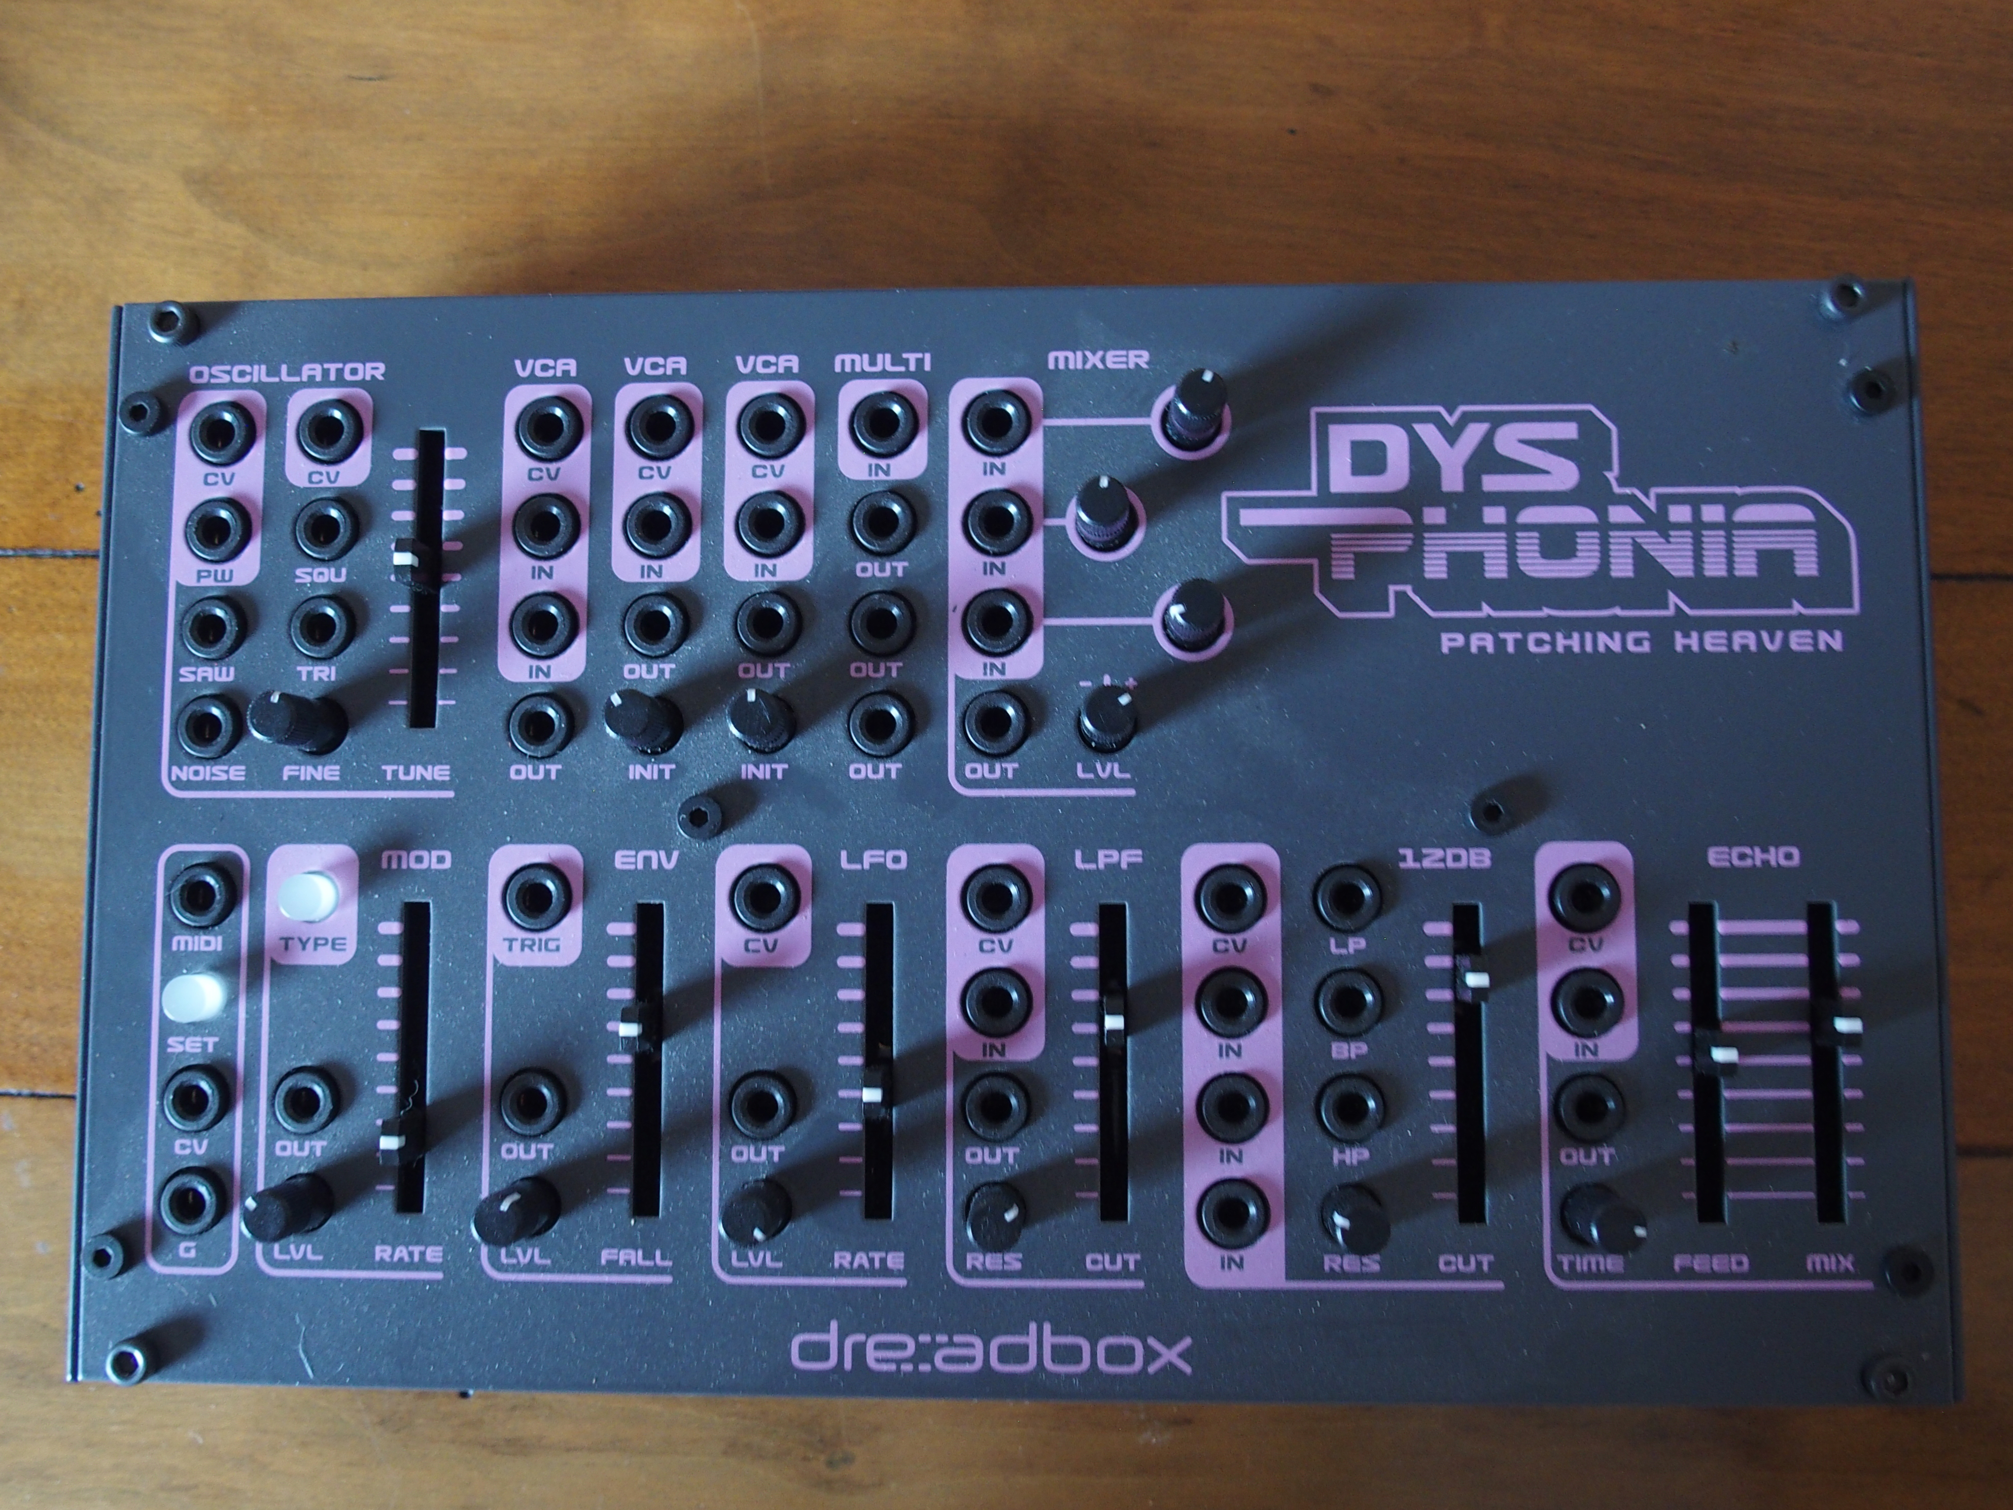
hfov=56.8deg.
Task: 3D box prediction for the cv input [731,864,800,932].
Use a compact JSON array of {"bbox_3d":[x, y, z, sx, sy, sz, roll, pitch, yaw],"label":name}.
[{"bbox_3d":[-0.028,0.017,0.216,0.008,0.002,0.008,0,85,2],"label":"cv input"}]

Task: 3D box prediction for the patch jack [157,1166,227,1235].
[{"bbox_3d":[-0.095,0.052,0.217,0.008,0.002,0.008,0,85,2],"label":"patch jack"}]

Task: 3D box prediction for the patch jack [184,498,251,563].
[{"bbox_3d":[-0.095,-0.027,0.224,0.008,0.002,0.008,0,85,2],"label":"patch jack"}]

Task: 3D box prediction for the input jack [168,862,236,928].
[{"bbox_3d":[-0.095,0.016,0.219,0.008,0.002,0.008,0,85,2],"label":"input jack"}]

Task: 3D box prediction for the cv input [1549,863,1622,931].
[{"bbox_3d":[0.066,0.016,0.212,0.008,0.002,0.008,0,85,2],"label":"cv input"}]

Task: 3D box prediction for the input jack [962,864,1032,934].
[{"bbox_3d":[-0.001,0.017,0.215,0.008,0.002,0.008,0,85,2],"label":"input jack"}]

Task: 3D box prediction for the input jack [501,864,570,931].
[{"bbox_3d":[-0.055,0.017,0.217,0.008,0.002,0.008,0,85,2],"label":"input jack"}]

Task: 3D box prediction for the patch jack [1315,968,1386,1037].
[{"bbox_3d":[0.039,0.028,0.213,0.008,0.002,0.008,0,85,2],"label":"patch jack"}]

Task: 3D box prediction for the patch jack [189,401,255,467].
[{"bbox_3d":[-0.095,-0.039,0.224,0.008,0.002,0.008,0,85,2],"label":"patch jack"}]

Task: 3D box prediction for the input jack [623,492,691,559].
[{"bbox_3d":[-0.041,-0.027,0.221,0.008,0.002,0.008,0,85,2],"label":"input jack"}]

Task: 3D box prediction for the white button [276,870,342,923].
[{"bbox_3d":[-0.082,0.017,0.218,0.005,0.005,0.005,0,85,2],"label":"white button"}]

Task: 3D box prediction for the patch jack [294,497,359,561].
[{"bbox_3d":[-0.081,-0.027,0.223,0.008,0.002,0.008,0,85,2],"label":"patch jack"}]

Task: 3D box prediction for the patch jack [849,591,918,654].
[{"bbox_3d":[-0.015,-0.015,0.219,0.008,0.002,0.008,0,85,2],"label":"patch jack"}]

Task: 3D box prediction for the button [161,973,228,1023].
[{"bbox_3d":[-0.095,0.029,0.218,0.005,0.005,0.005,0,85,2],"label":"button"}]

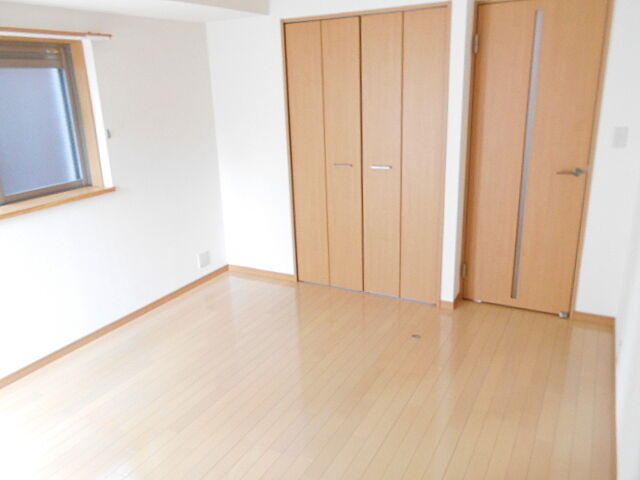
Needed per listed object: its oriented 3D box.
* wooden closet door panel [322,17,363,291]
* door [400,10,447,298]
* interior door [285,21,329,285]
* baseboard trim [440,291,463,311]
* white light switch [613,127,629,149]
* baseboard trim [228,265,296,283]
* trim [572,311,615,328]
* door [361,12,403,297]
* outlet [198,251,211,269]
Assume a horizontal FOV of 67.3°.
[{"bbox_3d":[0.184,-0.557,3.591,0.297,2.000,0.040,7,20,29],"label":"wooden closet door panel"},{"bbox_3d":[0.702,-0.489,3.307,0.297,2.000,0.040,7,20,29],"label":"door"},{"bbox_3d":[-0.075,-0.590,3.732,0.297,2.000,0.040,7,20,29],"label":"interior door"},{"bbox_3d":[0.959,0.457,3.532,0.102,0.062,0.167,7,20,29],"label":"baseboard trim"},{"bbox_3d":[1.773,-0.604,2.837,0.070,0.121,0.010,8,20,29],"label":"white light switch"},{"bbox_3d":[-0.519,0.291,4.259,0.723,0.060,0.015,7,20,29],"label":"baseboard trim"},{"bbox_3d":[1.820,0.529,3.190,0.240,0.062,0.015,7,20,29],"label":"trim"},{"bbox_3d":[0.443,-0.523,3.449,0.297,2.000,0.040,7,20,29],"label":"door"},{"bbox_3d":[-0.985,0.167,4.131,0.012,0.120,0.120,7,20,29],"label":"outlet"}]

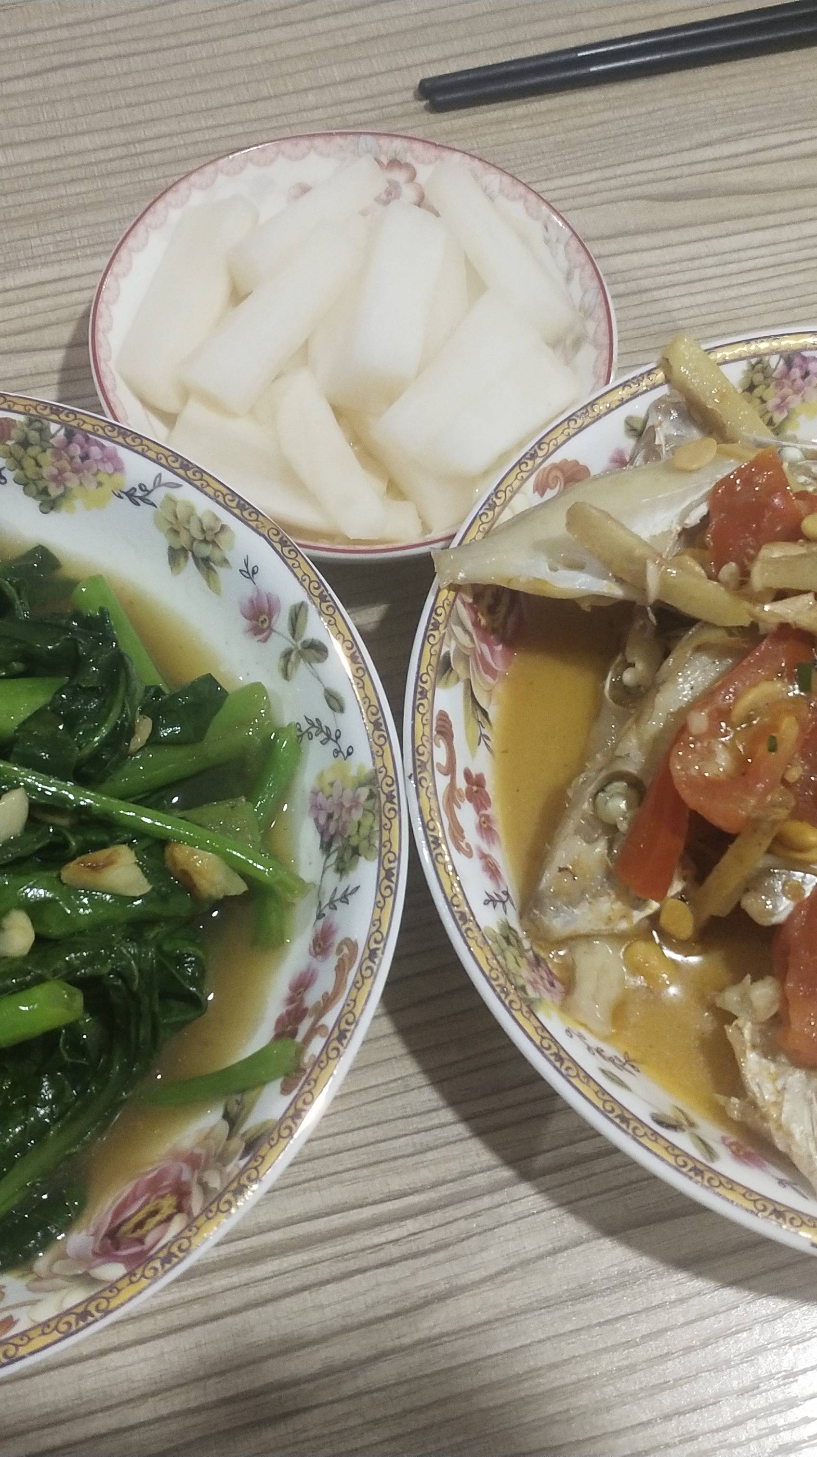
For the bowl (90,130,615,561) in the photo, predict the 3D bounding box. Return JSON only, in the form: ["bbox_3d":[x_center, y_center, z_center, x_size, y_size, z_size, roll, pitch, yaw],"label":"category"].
[{"bbox_3d":[-0.012,-0.080,0.372,0.113,0.027,0.113,0,65,0],"label":"bowl"}]

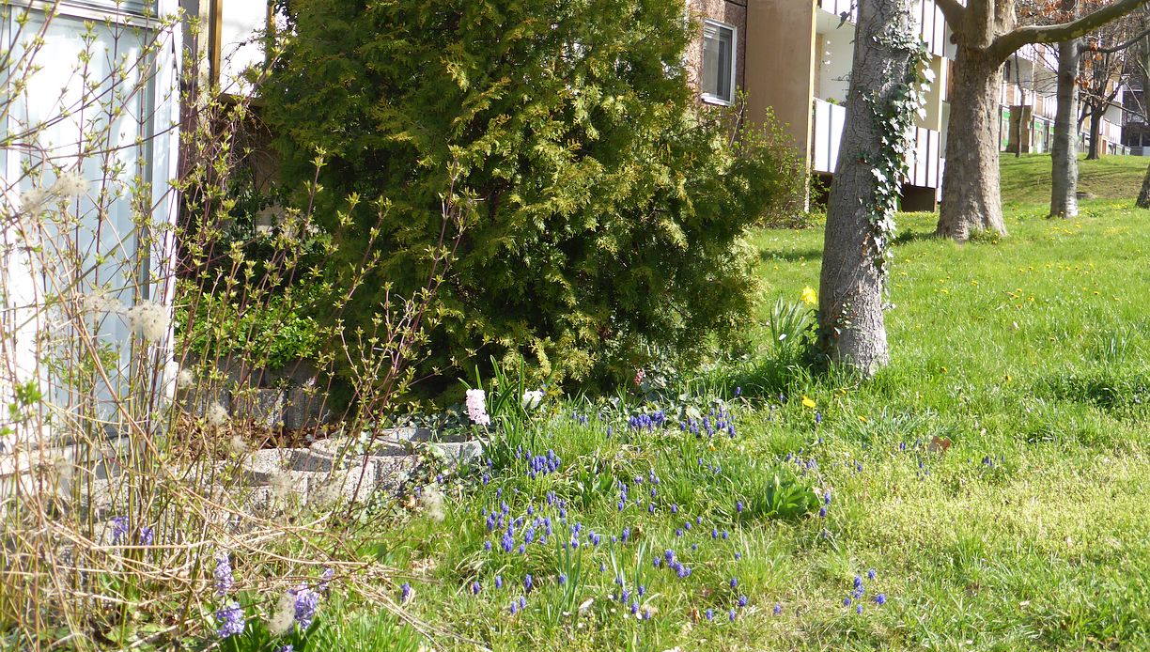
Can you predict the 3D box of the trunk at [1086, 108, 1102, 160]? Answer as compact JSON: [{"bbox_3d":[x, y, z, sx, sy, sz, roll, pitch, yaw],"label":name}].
[{"bbox_3d":[18.683,-6.881,55.000,0.500,1.830,0.500,2,3,0],"label":"trunk"}]

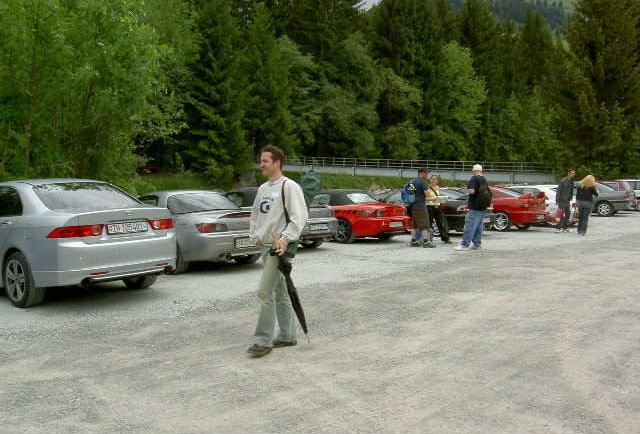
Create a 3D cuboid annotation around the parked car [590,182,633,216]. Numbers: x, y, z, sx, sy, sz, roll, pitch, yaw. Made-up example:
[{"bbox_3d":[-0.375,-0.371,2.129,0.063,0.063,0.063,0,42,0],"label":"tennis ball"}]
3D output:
[{"bbox_3d":[11.324,-0.803,27.679,4.500,1.420,1.730,2,4,33],"label":"parked car"}]

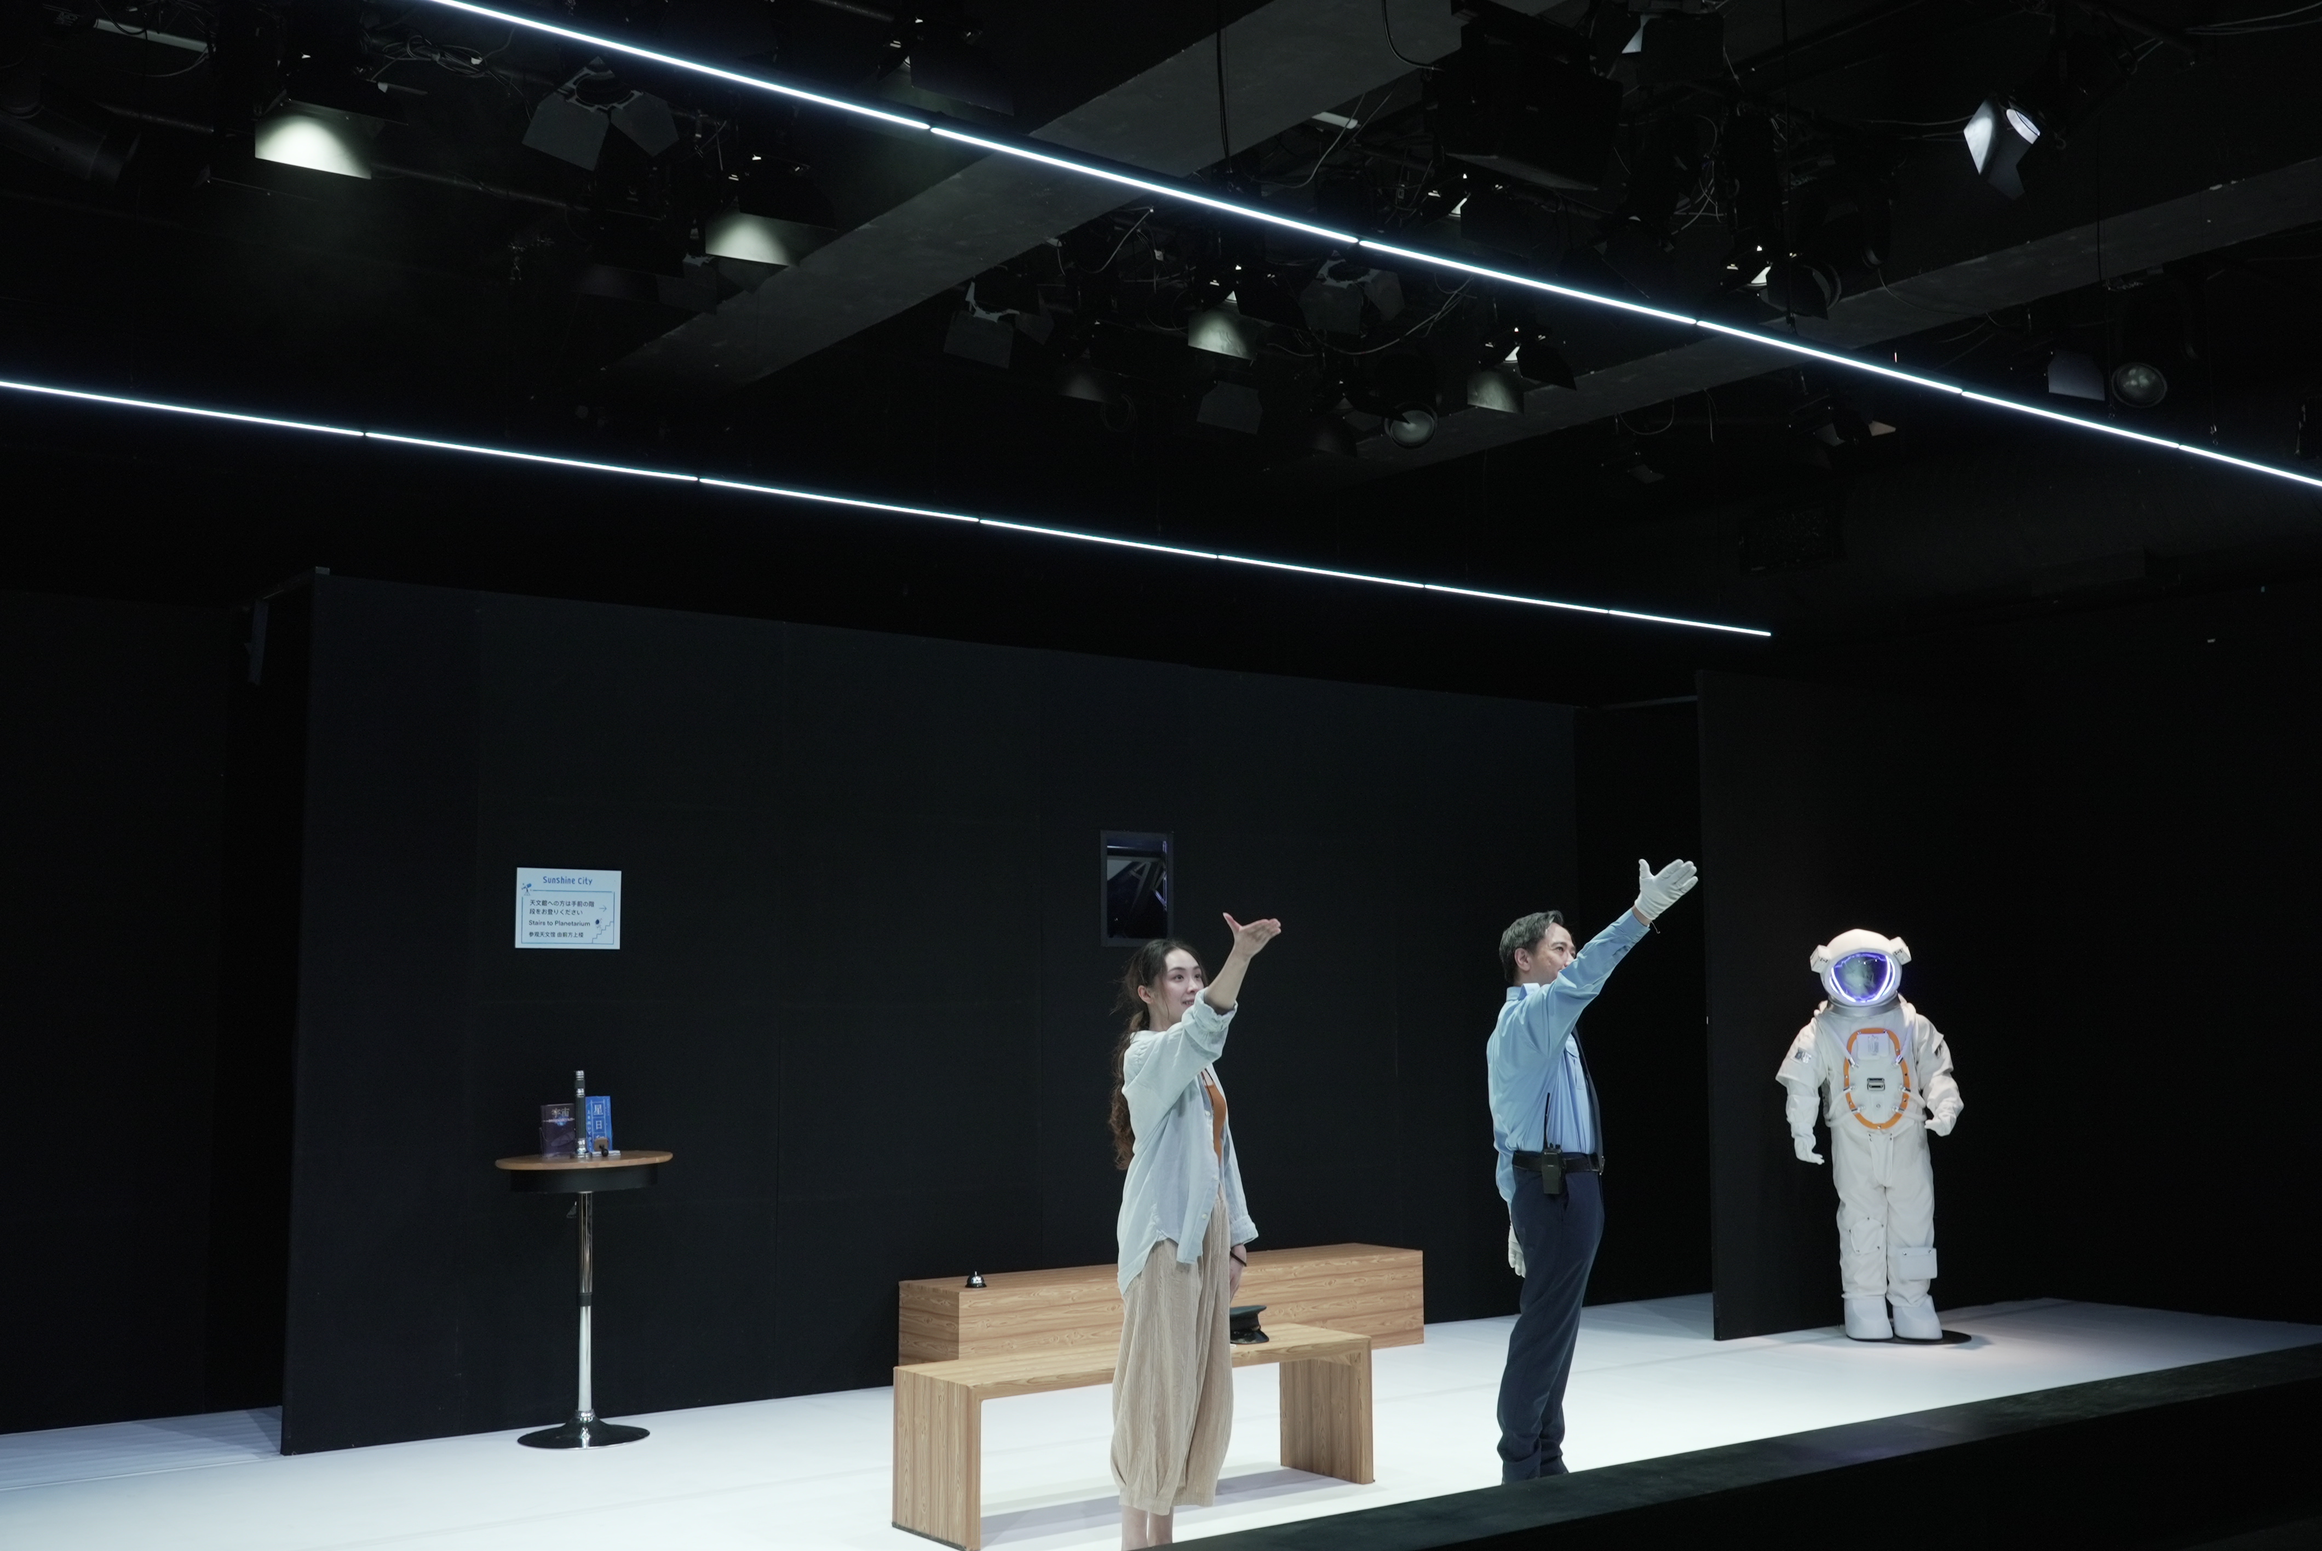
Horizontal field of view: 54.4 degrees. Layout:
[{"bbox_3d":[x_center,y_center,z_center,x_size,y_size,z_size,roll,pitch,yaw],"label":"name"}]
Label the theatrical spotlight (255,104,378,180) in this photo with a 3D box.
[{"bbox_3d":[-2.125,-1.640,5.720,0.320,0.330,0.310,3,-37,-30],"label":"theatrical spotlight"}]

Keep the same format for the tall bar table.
[{"bbox_3d":[-2.007,1.821,7.886,0.605,0.954,0.605,1,-6,-14],"label":"tall bar table"}]

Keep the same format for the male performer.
[{"bbox_3d":[1.353,1.228,6.999,0.689,1.934,0.550,-1,-6,6],"label":"male performer"}]

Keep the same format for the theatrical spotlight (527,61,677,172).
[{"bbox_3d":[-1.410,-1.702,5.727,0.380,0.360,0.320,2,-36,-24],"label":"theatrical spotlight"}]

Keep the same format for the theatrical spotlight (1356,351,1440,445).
[{"bbox_3d":[0.898,-1.438,8.567,0.280,0.370,0.290,0,-44,1],"label":"theatrical spotlight"}]

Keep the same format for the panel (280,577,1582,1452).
[{"bbox_3d":[-0.443,0.965,9.531,6.206,2.983,0.100,4,-7,-36],"label":"panel"}]

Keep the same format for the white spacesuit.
[{"bbox_3d":[3.228,1.618,10.300,0.795,1.818,0.550,-2,-6,17],"label":"white spacesuit"}]

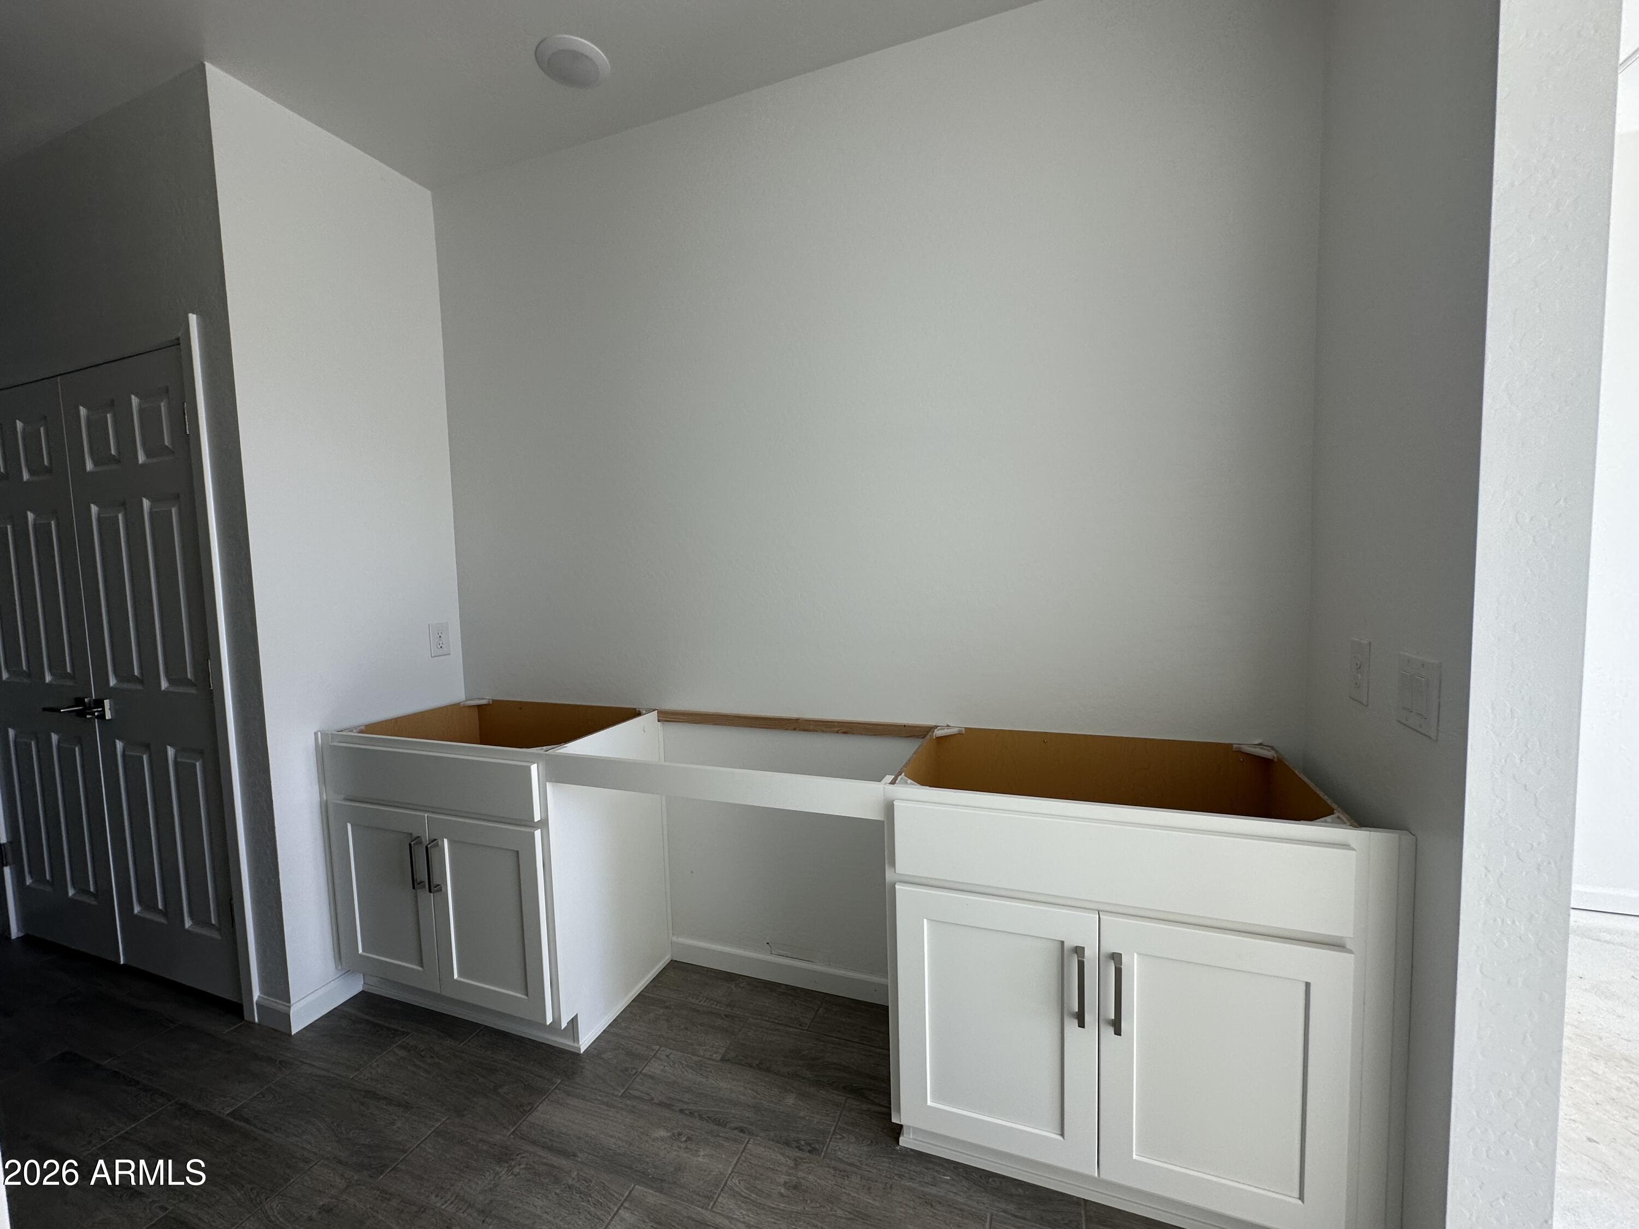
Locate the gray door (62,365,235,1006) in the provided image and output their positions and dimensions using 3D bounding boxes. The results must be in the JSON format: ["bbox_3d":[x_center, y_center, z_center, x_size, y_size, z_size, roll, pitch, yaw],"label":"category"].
[{"bbox_3d":[-2.145,0.219,2.152,0.679,2.026,0.040,0,4,21],"label":"gray door"}]

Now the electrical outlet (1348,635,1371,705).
[{"bbox_3d":[1.074,0.114,1.321,0.010,0.123,0.079,0,4,21],"label":"electrical outlet"}]

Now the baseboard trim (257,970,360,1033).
[{"bbox_3d":[-1.625,1.209,2.119,0.171,0.092,0.218,0,4,21],"label":"baseboard trim"}]

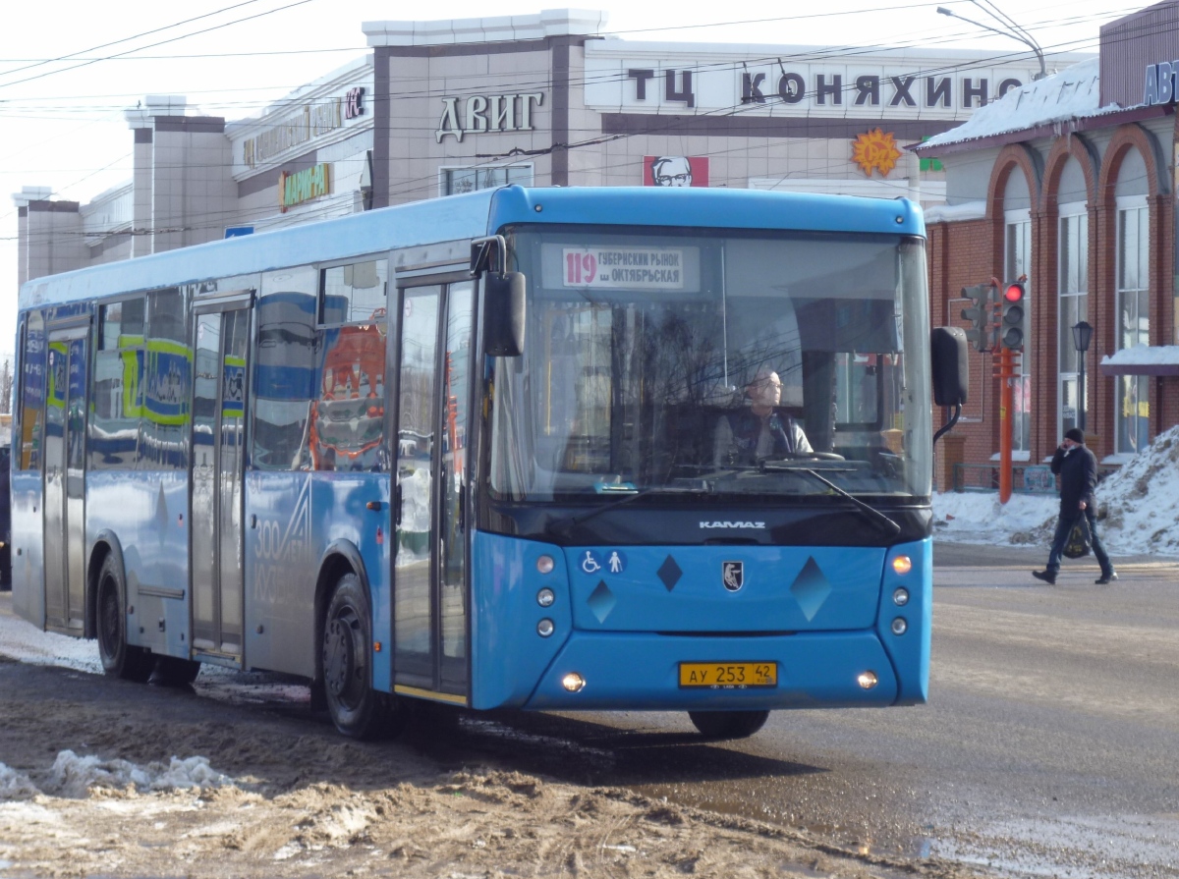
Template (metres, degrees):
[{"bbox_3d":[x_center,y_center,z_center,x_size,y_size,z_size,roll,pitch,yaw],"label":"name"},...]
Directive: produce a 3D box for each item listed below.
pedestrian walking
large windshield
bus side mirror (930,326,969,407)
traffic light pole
[{"bbox_3d":[5.386,0.746,42.400,0.840,1.740,0.540,0,0,-16],"label":"pedestrian walking"},{"bbox_3d":[0.681,-0.381,19.396,2.400,1.380,0.400,1,0,-21],"label":"large windshield"},{"bbox_3d":[1.906,-0.380,20.115,0.220,0.420,0.120,0,0,-36],"label":"bus side mirror"},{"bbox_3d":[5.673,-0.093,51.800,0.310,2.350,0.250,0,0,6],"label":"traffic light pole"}]

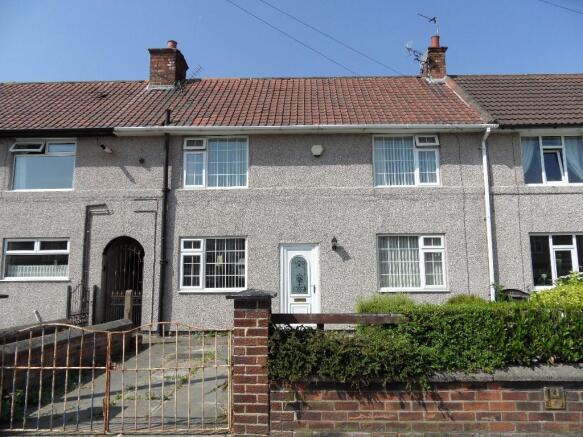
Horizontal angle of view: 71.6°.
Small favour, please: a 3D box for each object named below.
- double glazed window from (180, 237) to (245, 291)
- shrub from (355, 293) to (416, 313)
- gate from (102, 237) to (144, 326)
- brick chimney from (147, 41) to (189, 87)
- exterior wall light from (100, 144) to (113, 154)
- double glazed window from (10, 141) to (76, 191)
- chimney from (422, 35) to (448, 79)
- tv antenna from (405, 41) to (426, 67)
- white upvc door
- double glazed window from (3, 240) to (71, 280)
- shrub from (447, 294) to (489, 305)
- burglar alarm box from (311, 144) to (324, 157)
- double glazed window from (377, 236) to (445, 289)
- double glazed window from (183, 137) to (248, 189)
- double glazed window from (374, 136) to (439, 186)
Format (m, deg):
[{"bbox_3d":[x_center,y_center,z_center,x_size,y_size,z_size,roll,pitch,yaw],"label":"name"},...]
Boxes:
[{"bbox_3d":[-1.881,1.101,9.804,1.630,1.290,0.120,0,-6,1],"label":"double glazed window"},{"bbox_3d":[1.711,1.875,7.307,1.069,1.042,0.962,0,-6,1],"label":"shrub"},{"bbox_3d":[-4.117,1.571,9.883,1.050,2.250,0.280,0,-6,1],"label":"gate"},{"bbox_3d":[-4.181,-5.157,13.818,0.930,1.950,1.330,0,-6,1],"label":"brick chimney"},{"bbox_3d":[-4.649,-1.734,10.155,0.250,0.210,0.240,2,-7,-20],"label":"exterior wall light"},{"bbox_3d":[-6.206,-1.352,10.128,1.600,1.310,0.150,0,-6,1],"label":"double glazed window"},{"bbox_3d":[4.733,-5.278,13.460,0.602,1.805,0.850,0,-6,0],"label":"chimney"},{"bbox_3d":[3.993,-5.317,12.982,0.720,0.520,0.350,3,-7,-30],"label":"tv antenna"},{"bbox_3d":[0.236,1.673,10.015,0.974,2.065,0.100,0,-6,0],"label":"white upvc door"},{"bbox_3d":[-6.241,1.002,9.895,1.650,1.020,0.120,0,-6,1],"label":"double glazed window"},{"bbox_3d":[3.181,1.880,7.279,0.809,1.008,0.728,0,-6,1],"label":"shrub"},{"bbox_3d":[0.666,-1.711,10.259,0.321,0.298,0.100,0,-6,0],"label":"burglar alarm box"},{"bbox_3d":[3.004,1.095,10.069,1.668,1.387,0.100,0,-6,0],"label":"double glazed window"},{"bbox_3d":[-1.912,-1.423,10.349,1.657,1.363,0.100,0,-6,0],"label":"double glazed window"},{"bbox_3d":[2.843,-1.411,9.999,1.620,1.300,0.120,0,-6,1],"label":"double glazed window"}]

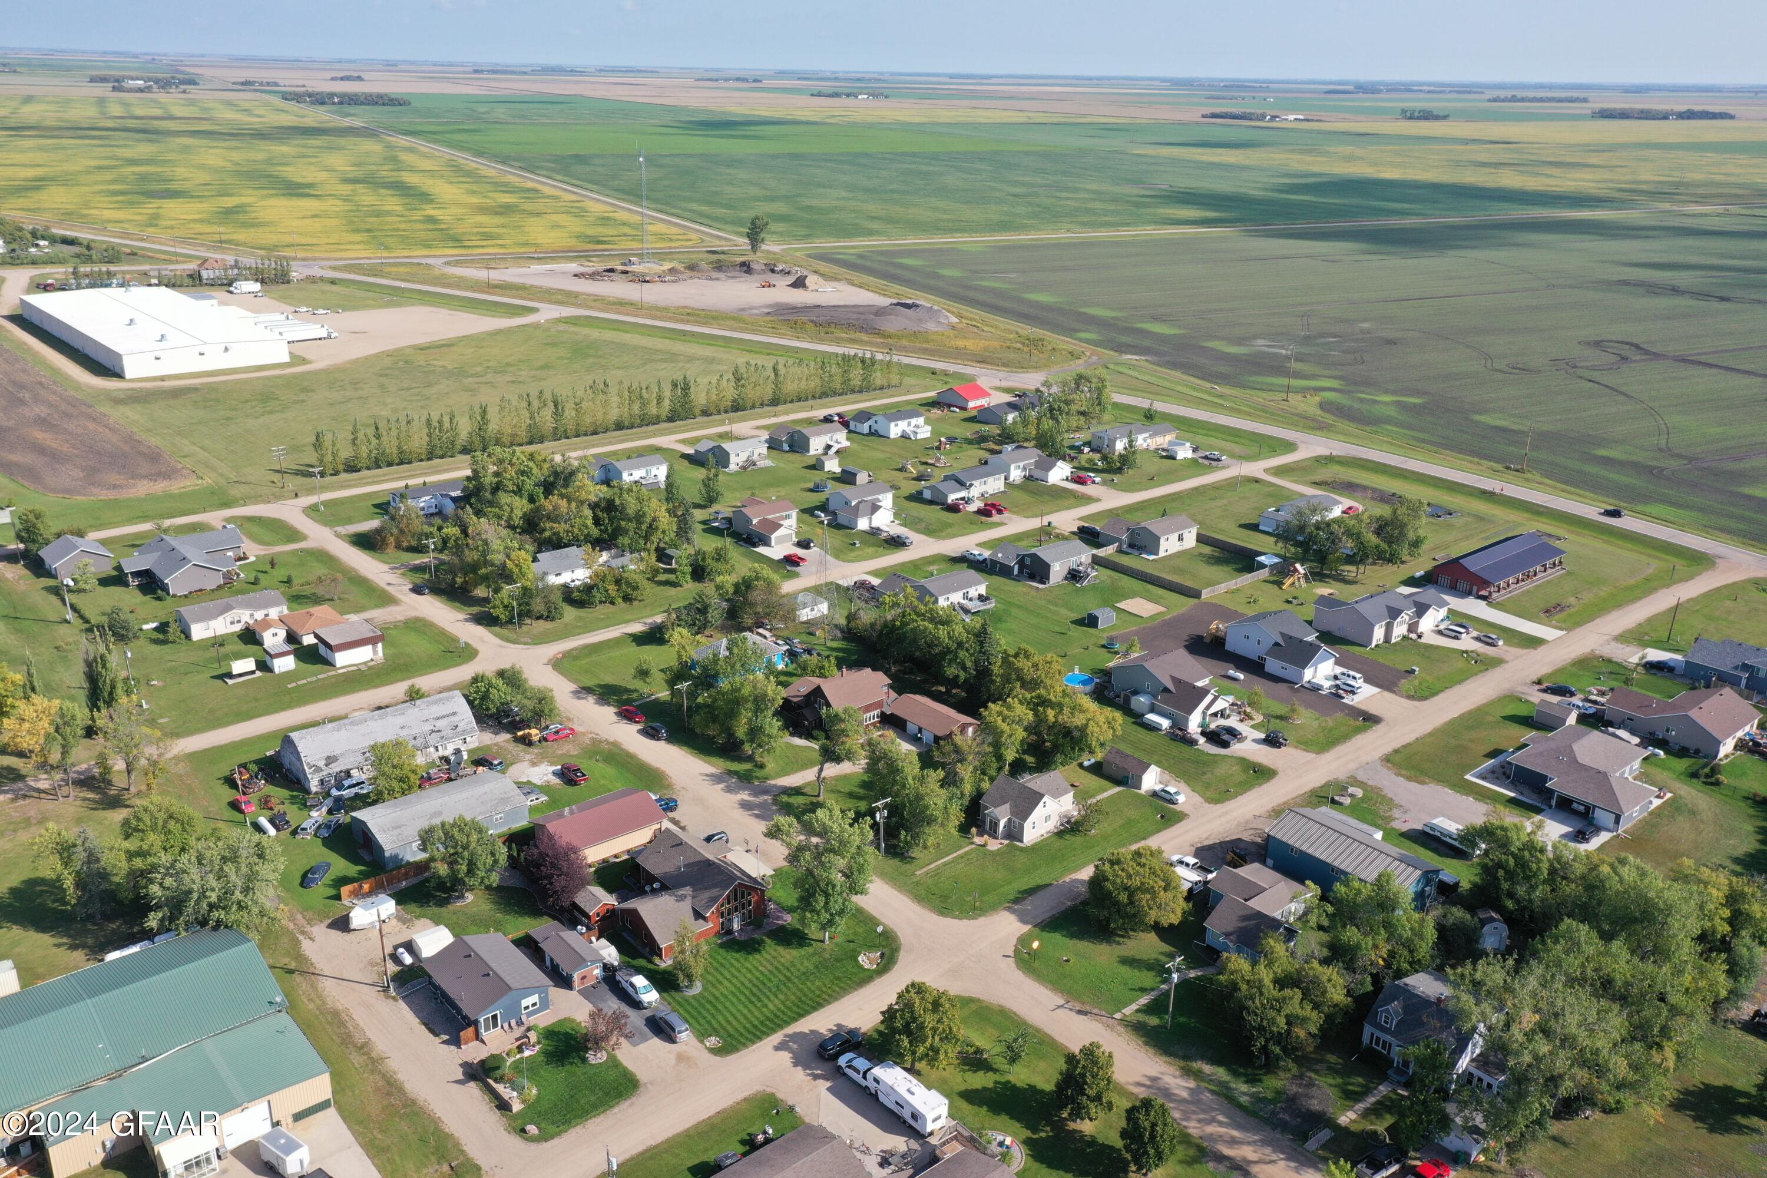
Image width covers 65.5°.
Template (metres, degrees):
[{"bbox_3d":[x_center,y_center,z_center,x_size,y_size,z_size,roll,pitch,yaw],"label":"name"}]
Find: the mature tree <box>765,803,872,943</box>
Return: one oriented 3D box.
[{"bbox_3d":[-7.556,35.498,168.067,12.400,18.600,12.000,1,21,0],"label":"mature tree"}]

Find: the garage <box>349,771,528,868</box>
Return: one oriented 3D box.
[{"bbox_3d":[-60.382,30.462,187.631,19.970,4.500,12.050,-15,27,-37],"label":"garage"}]

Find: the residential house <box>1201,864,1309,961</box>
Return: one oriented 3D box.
[{"bbox_3d":[44.135,37.938,162.385,15.800,5.000,12.700,-16,27,-37],"label":"residential house"}]

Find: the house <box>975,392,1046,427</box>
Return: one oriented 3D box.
[{"bbox_3d":[40.936,-56.015,426.923,11.000,5.000,26.200,20,28,40],"label":"house"}]

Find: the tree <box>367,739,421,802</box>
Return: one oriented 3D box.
[{"bbox_3d":[-68.735,25.488,193.506,7.130,9.260,7.130,1,21,0],"label":"tree"}]

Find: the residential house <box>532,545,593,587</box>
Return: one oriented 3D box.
[{"bbox_3d":[-65.479,-4.679,277.899,11.300,5.300,9.300,-15,26,-37],"label":"residential house"}]

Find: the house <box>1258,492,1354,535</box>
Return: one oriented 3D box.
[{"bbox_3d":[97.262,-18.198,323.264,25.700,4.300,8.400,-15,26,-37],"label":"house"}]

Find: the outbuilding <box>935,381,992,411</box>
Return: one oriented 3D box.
[{"bbox_3d":[25.200,-60.050,426.020,11.200,5.600,13.600,-17,28,-40],"label":"outbuilding"}]

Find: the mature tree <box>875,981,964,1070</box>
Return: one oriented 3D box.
[{"bbox_3d":[3.623,43.388,134.253,8.000,9.500,8.000,1,21,0],"label":"mature tree"}]

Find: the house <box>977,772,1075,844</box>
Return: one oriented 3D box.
[{"bbox_3d":[19.055,27.924,180.942,12.668,5.731,7.842,-17,27,-39],"label":"house"}]

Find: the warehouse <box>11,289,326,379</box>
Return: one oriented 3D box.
[{"bbox_3d":[-274.656,-99.578,518.855,58.000,8.200,148.000,-16,27,-38],"label":"warehouse"}]

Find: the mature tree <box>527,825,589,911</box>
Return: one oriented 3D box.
[{"bbox_3d":[-38.446,33.233,162.096,7.260,10.800,7.260,1,21,0],"label":"mature tree"}]

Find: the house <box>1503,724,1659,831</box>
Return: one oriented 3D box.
[{"bbox_3d":[99.244,24.993,193.592,21.214,5.128,18.701,-17,27,-39],"label":"house"}]

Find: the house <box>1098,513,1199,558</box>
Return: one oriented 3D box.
[{"bbox_3d":[56.218,-12.428,293.670,15.600,5.900,14.700,-17,27,-39],"label":"house"}]

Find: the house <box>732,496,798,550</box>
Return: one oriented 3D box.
[{"bbox_3d":[-24.573,-15.036,305.985,12.300,6.100,14.200,-15,26,-36],"label":"house"}]

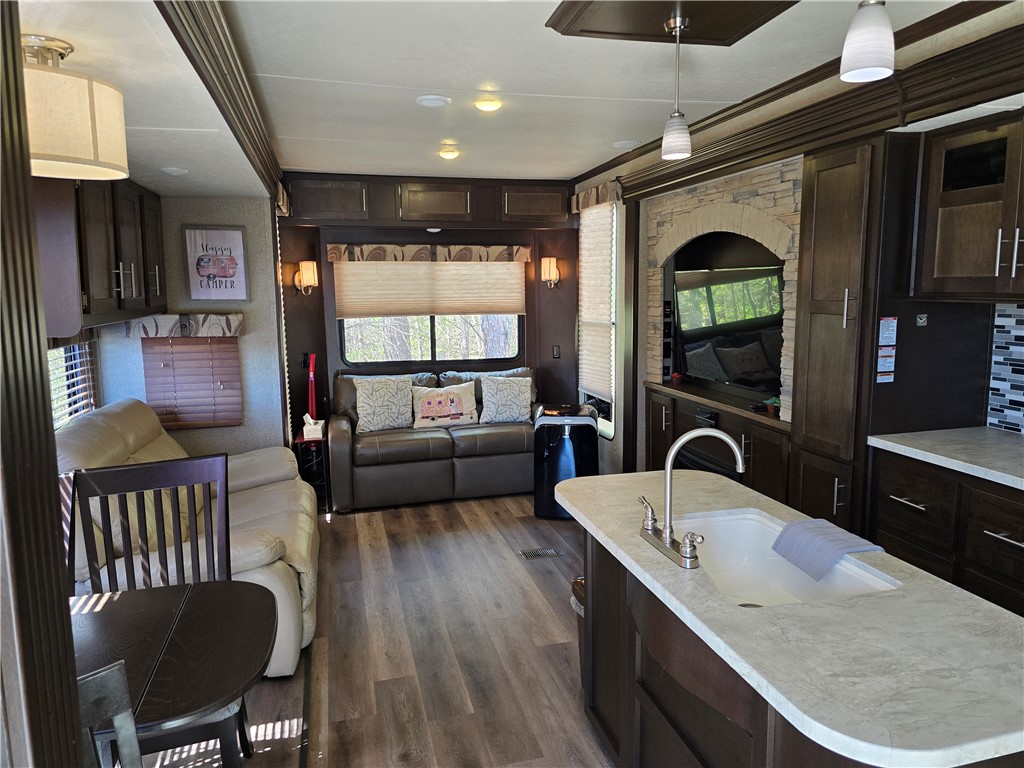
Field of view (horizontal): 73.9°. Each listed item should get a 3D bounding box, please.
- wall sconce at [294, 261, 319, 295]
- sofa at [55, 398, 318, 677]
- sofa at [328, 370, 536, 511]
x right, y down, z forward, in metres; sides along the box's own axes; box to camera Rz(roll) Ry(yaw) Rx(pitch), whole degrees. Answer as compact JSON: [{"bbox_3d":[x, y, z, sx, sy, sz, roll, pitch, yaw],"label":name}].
[{"bbox_3d":[-1.592,-0.823,5.256,0.165,0.270,0.150,4,9,30],"label":"wall sconce"},{"bbox_3d":[-1.512,0.631,3.355,1.060,1.000,1.600,-2,8,-15],"label":"sofa"},{"bbox_3d":[-0.548,0.379,5.487,1.770,0.900,0.920,-2,8,-15],"label":"sofa"}]

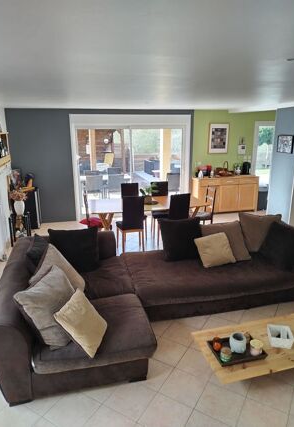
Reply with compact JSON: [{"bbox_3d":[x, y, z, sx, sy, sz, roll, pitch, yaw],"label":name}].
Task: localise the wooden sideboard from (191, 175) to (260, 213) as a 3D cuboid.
[{"bbox_3d":[1.975,-0.470,8.137,1.640,0.890,0.430,-4,16,-14],"label":"wooden sideboard"}]

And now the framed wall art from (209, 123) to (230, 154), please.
[{"bbox_3d":[1.779,-1.841,7.903,0.520,0.735,0.025,-4,16,-14],"label":"framed wall art"}]

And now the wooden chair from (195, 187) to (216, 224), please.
[{"bbox_3d":[1.077,-0.028,6.382,0.450,0.980,0.420,-4,16,-14],"label":"wooden chair"}]

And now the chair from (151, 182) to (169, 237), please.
[{"bbox_3d":[0.295,-0.070,6.467,0.420,1.030,0.490,-2,16,-8],"label":"chair"}]

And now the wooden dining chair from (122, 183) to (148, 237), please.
[{"bbox_3d":[-0.270,-0.024,6.312,0.420,1.030,0.490,-5,16,-17],"label":"wooden dining chair"}]

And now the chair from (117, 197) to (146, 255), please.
[{"bbox_3d":[-0.286,0.174,5.597,0.430,1.020,0.460,-3,16,-11],"label":"chair"}]

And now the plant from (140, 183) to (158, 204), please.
[{"bbox_3d":[0.056,-0.372,6.029,0.330,0.350,0.300,-4,16,-14],"label":"plant"}]

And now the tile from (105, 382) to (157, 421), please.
[{"bbox_3d":[-0.137,1.536,2.661,0.328,0.010,0.328,9,18,29],"label":"tile"}]

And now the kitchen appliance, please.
[{"bbox_3d":[2.529,-1.124,8.206,0.170,0.310,0.250,-4,16,-14],"label":"kitchen appliance"}]

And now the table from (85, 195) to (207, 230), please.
[{"bbox_3d":[-0.007,0.161,6.147,2.150,0.750,0.980,-4,16,-14],"label":"table"}]

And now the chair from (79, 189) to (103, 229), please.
[{"bbox_3d":[-0.933,0.117,5.871,0.460,0.990,0.420,-4,16,-14],"label":"chair"}]

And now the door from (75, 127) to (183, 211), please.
[{"bbox_3d":[-0.349,-0.955,7.635,2.520,2.100,0.100,-4,16,-14],"label":"door"}]

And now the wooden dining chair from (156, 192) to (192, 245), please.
[{"bbox_3d":[0.467,0.129,5.754,0.420,1.030,0.490,-7,17,-22],"label":"wooden dining chair"}]

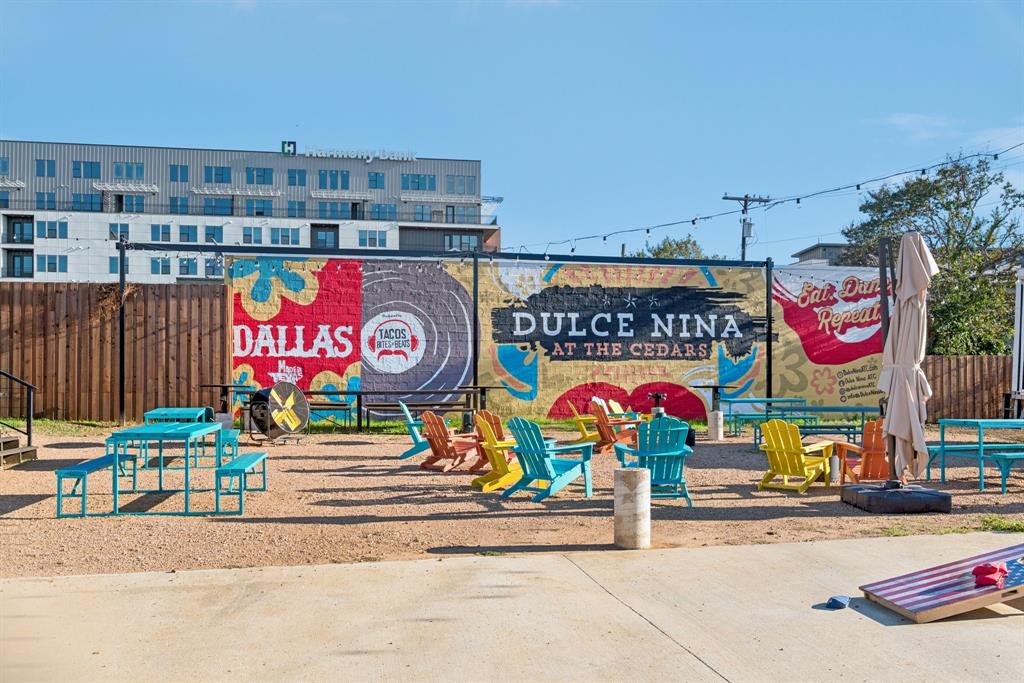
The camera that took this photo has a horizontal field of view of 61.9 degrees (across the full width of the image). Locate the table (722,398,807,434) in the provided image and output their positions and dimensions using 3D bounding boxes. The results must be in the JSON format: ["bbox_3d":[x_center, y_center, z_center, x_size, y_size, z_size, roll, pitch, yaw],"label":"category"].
[{"bbox_3d":[5.790,1.713,19.746,1.785,0.776,0.716,0,-2,-5],"label":"table"}]

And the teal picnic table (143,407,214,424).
[{"bbox_3d":[-5.162,1.466,13.161,0.716,0.776,1.785,1,-2,-17],"label":"teal picnic table"}]

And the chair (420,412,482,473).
[{"bbox_3d":[-0.808,1.429,12.666,0.830,0.910,0.750,2,-3,-37],"label":"chair"}]

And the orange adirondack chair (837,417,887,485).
[{"bbox_3d":[4.343,1.344,10.165,0.735,0.882,0.859,0,-2,3],"label":"orange adirondack chair"}]

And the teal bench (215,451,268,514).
[{"bbox_3d":[-2.859,1.490,9.115,0.275,0.434,1.745,0,-2,-9],"label":"teal bench"}]

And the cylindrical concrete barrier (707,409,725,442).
[{"bbox_3d":[4.179,1.737,17.500,0.320,0.630,0.320,0,-2,0],"label":"cylindrical concrete barrier"}]

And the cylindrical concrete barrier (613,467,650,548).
[{"bbox_3d":[0.948,1.313,6.700,0.287,0.620,0.287,0,-2,0],"label":"cylindrical concrete barrier"}]

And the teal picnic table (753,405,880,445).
[{"bbox_3d":[5.389,1.532,14.701,1.785,0.776,0.716,0,-2,-6],"label":"teal picnic table"}]

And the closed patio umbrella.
[{"bbox_3d":[3.972,0.140,8.550,0.520,2.480,0.500,0,-2,0],"label":"closed patio umbrella"}]

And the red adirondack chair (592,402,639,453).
[{"bbox_3d":[1.824,1.493,14.873,0.859,0.882,0.735,1,-2,-19],"label":"red adirondack chair"}]

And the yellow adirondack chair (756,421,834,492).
[{"bbox_3d":[3.508,1.386,10.626,0.735,0.882,0.859,-2,-3,43],"label":"yellow adirondack chair"}]

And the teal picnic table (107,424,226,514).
[{"bbox_3d":[-3.621,1.318,9.130,0.716,0.776,1.785,0,-2,-9],"label":"teal picnic table"}]

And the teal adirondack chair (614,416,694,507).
[{"bbox_3d":[1.459,1.224,8.929,0.750,0.910,0.830,0,-2,-7],"label":"teal adirondack chair"}]

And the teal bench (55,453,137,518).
[{"bbox_3d":[-4.285,1.479,8.891,0.278,0.434,1.745,0,-2,-9],"label":"teal bench"}]

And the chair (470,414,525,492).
[{"bbox_3d":[0.004,1.313,10.333,0.830,0.910,0.750,1,-2,-16],"label":"chair"}]

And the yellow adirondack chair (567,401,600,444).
[{"bbox_3d":[1.559,1.617,17.596,0.830,0.910,0.750,0,-2,3],"label":"yellow adirondack chair"}]

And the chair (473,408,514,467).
[{"bbox_3d":[-0.102,1.405,12.240,0.750,0.910,0.830,-2,-3,39],"label":"chair"}]

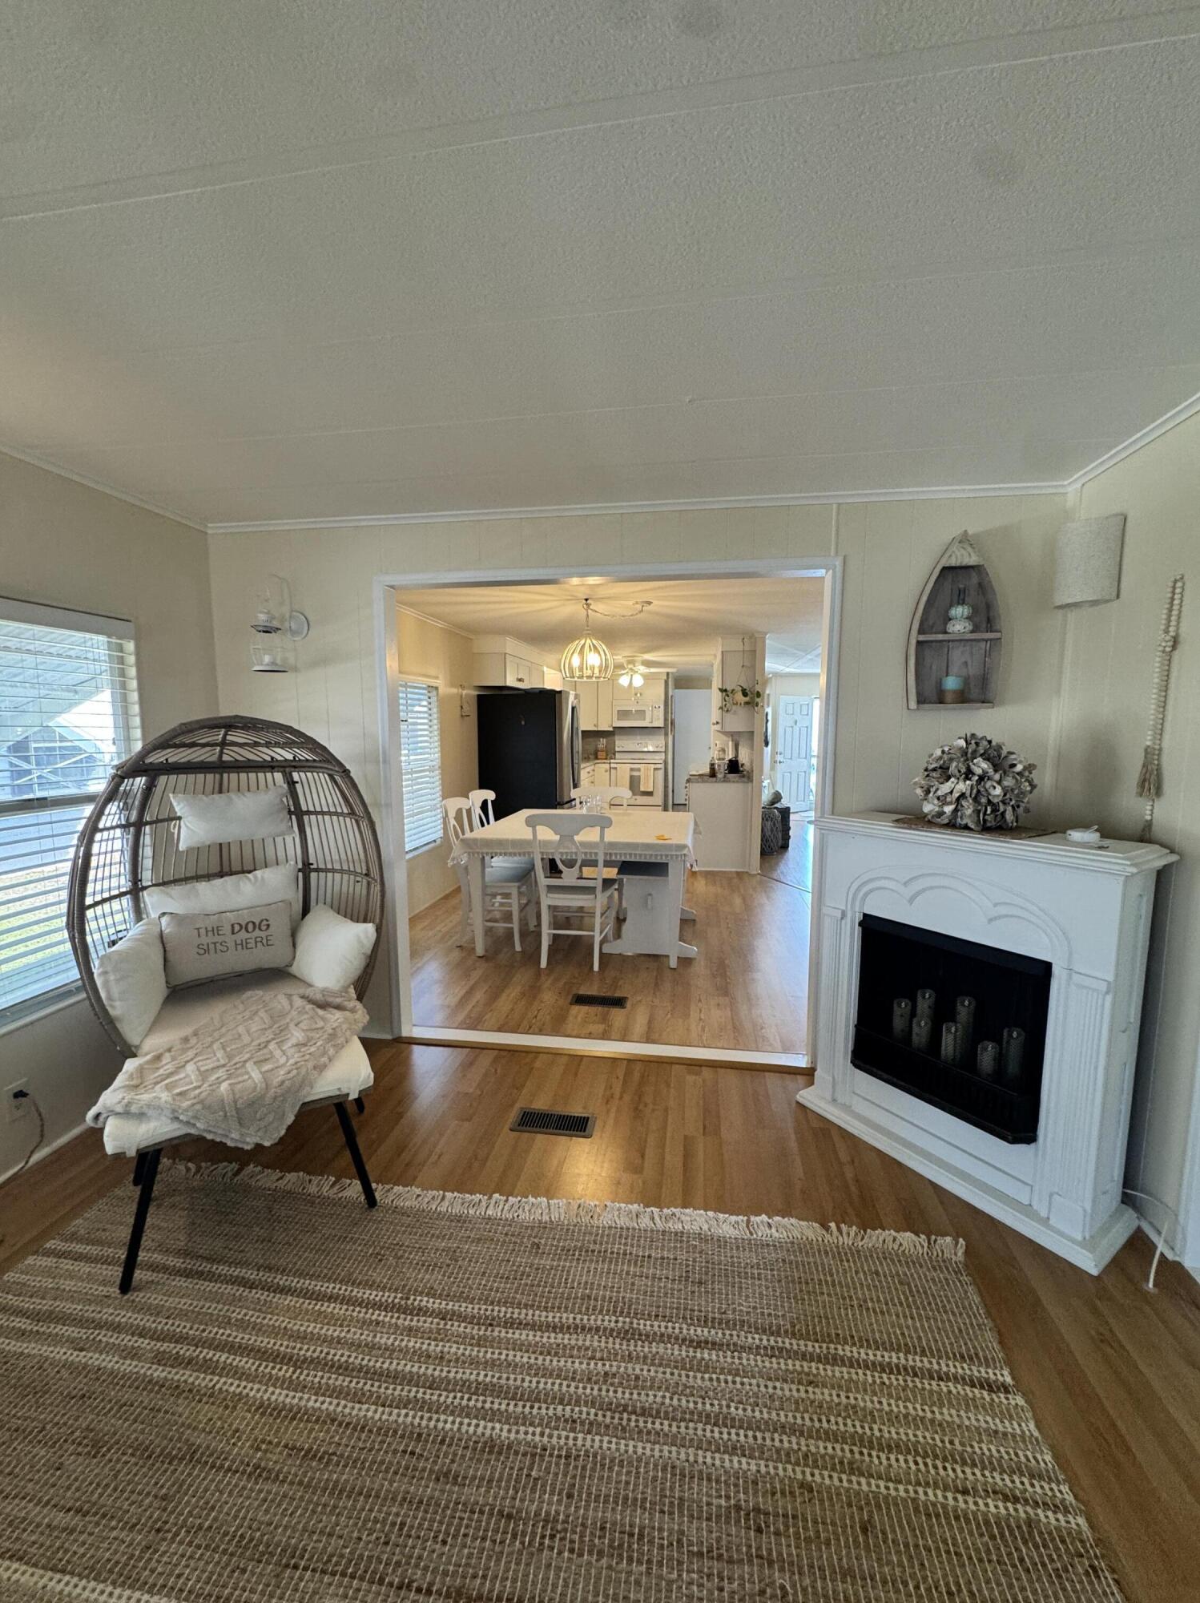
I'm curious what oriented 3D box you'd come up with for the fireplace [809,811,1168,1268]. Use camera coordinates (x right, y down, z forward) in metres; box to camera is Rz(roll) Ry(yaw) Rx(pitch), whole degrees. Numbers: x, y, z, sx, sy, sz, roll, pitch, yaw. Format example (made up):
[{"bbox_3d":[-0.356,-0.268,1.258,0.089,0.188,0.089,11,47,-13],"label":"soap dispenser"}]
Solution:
[{"bbox_3d":[1.179,0.647,2.154,0.340,1.120,1.000,-4,8,-34],"label":"fireplace"}]

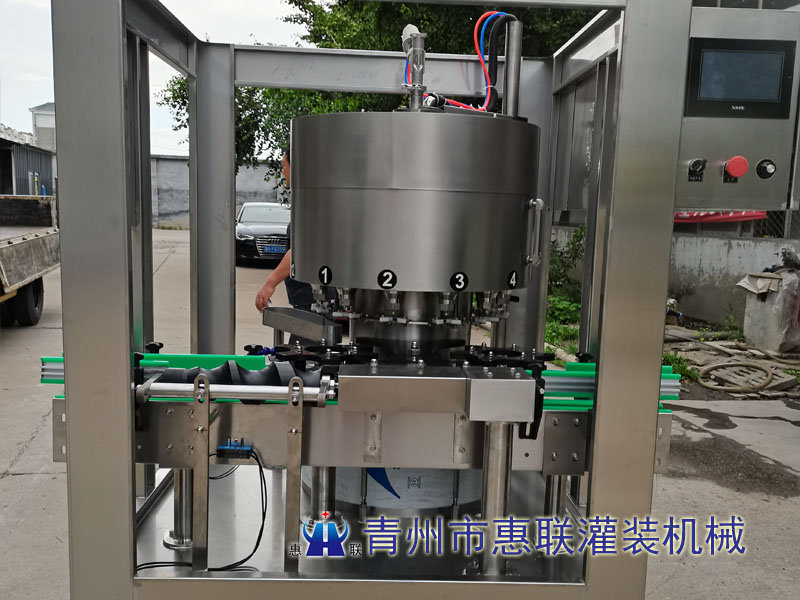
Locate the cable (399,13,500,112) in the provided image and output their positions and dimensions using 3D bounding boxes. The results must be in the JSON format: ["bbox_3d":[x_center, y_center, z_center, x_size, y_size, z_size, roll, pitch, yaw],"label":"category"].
[{"bbox_3d":[0.127,-0.586,1.479,0.212,0.235,0.090,1,8,-3],"label":"cable"}]

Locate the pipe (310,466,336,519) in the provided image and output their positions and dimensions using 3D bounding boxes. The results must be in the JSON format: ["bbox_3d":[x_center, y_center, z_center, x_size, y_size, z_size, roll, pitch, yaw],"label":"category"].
[{"bbox_3d":[-0.178,0.447,1.423,0.060,0.140,0.060,1,8,-3],"label":"pipe"}]

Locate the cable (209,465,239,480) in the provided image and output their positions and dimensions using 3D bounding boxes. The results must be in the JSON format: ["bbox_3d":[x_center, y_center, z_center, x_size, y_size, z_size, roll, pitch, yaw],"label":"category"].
[{"bbox_3d":[-0.382,0.372,1.300,0.068,0.039,0.050,1,8,-3],"label":"cable"}]

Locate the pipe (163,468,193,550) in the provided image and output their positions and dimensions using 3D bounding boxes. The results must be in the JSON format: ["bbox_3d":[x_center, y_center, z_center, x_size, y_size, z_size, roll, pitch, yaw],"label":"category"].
[{"bbox_3d":[-0.472,0.434,1.316,0.094,0.187,0.094,1,8,-3],"label":"pipe"}]

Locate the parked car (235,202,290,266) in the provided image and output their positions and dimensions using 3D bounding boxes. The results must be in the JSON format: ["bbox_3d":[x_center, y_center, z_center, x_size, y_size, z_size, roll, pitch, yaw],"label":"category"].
[{"bbox_3d":[-3.283,-1.773,15.511,1.870,1.460,5.000,0,8,-13],"label":"parked car"}]

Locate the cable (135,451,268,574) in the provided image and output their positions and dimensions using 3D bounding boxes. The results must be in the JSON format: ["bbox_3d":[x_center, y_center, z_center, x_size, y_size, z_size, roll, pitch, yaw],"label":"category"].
[{"bbox_3d":[-0.400,0.430,1.226,0.261,0.226,0.090,1,8,-3],"label":"cable"}]

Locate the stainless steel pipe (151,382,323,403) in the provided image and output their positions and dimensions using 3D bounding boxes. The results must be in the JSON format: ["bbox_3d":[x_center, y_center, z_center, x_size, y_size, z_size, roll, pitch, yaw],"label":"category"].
[{"bbox_3d":[-0.320,0.181,1.174,0.340,0.028,0.028,2,8,-3],"label":"stainless steel pipe"}]

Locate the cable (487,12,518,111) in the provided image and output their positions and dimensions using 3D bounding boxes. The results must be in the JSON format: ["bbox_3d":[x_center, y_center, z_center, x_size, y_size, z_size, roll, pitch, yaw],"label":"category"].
[{"bbox_3d":[0.255,-0.583,1.486,0.077,0.231,0.050,1,8,-3],"label":"cable"}]

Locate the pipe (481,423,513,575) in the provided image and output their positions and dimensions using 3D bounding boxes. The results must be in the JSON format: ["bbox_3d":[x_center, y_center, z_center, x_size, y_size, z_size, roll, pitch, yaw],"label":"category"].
[{"bbox_3d":[0.201,0.400,1.230,0.047,0.319,0.047,1,8,-3],"label":"pipe"}]

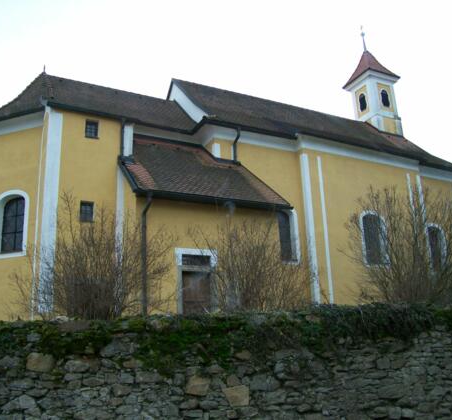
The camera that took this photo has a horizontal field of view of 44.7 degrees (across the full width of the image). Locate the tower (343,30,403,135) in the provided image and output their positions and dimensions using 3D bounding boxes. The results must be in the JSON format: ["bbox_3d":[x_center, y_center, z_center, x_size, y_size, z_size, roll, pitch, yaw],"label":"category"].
[{"bbox_3d":[8.230,-7.167,31.134,2.200,7.064,2.200,7,-18,-29],"label":"tower"}]

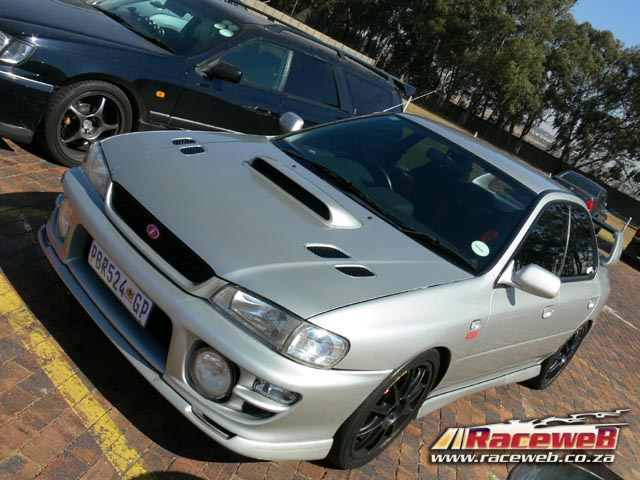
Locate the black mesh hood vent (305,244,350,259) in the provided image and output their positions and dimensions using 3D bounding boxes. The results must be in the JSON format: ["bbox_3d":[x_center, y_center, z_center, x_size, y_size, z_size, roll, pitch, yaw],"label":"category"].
[{"bbox_3d":[0.034,0.045,2.458,0.145,0.027,0.125,-11,38,-46],"label":"black mesh hood vent"}]

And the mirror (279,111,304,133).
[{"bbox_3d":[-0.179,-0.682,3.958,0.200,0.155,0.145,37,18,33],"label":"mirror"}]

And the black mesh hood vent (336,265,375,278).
[{"bbox_3d":[0.134,0.116,2.420,0.145,0.030,0.100,-3,41,-41],"label":"black mesh hood vent"}]

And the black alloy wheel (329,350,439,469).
[{"bbox_3d":[0.212,0.650,2.744,0.618,0.618,0.210,8,24,-49],"label":"black alloy wheel"}]

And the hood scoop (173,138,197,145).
[{"bbox_3d":[-0.631,-0.459,3.028,0.090,0.027,0.135,37,29,33],"label":"hood scoop"}]

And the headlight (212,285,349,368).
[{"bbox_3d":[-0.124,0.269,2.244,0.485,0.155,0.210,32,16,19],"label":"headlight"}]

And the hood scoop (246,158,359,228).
[{"bbox_3d":[-0.073,-0.236,2.886,0.650,0.080,0.275,37,28,33],"label":"hood scoop"}]

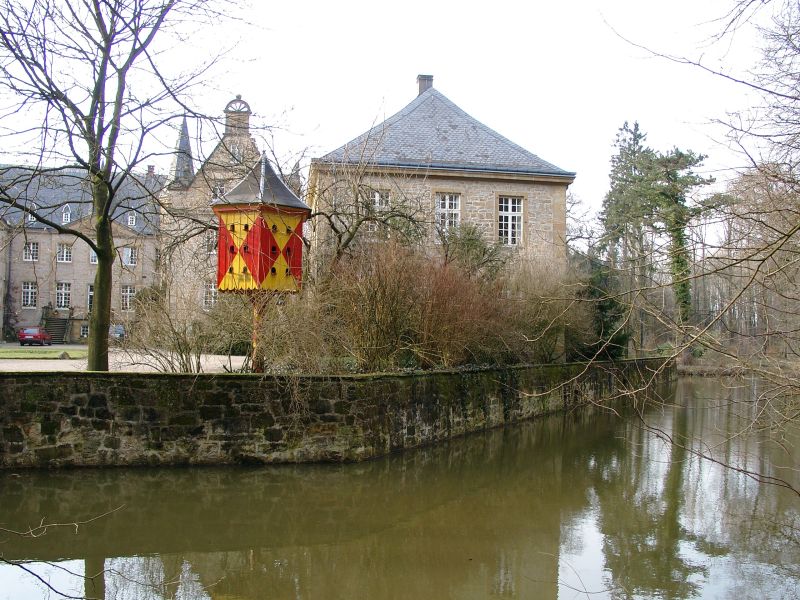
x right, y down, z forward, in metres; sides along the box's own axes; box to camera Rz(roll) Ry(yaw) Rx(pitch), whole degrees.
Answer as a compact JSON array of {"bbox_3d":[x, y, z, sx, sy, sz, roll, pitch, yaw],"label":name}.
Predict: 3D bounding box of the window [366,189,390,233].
[{"bbox_3d":[-0.919,-3.552,32.835,1.100,2.130,0.160,2,-3,-11],"label":"window"}]

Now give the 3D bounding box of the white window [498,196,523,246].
[{"bbox_3d":[4.803,-3.397,34.000,1.100,2.130,0.160,2,-3,-11],"label":"white window"}]

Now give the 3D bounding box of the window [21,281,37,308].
[{"bbox_3d":[-29.248,-0.387,62.033,1.060,2.100,0.160,2,-3,-18],"label":"window"}]

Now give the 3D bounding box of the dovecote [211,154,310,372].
[{"bbox_3d":[-3.027,-0.793,17.300,2.200,4.850,2.350,2,-3,-10],"label":"dovecote"}]

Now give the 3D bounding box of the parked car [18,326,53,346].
[{"bbox_3d":[-26.389,2.626,57.000,1.700,1.400,4.200,2,-3,-15],"label":"parked car"}]

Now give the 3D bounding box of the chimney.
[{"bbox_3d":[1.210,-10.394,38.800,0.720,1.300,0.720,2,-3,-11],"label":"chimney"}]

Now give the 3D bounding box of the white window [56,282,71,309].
[{"bbox_3d":[-26.893,-0.336,62.800,1.060,2.100,0.160,2,-3,-18],"label":"white window"}]

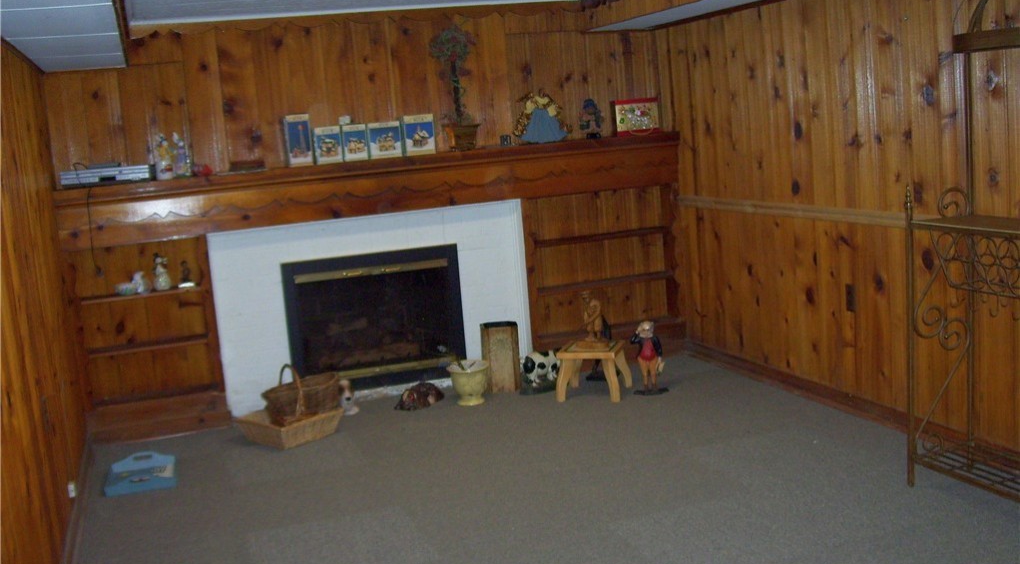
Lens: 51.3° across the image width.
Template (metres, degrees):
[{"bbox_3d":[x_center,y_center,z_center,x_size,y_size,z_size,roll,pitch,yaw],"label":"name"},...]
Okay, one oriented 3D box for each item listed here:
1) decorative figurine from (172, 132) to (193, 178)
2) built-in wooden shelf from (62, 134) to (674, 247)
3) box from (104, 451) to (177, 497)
[{"bbox_3d":[-1.679,-0.644,5.407,0.090,0.225,0.080,-7,9,-15],"label":"decorative figurine"},{"bbox_3d":[-0.667,-0.535,5.976,3.457,0.315,0.375,-7,9,-18],"label":"built-in wooden shelf"},{"bbox_3d":[-1.630,0.840,4.706,0.290,0.080,0.345,-7,9,-13],"label":"box"}]

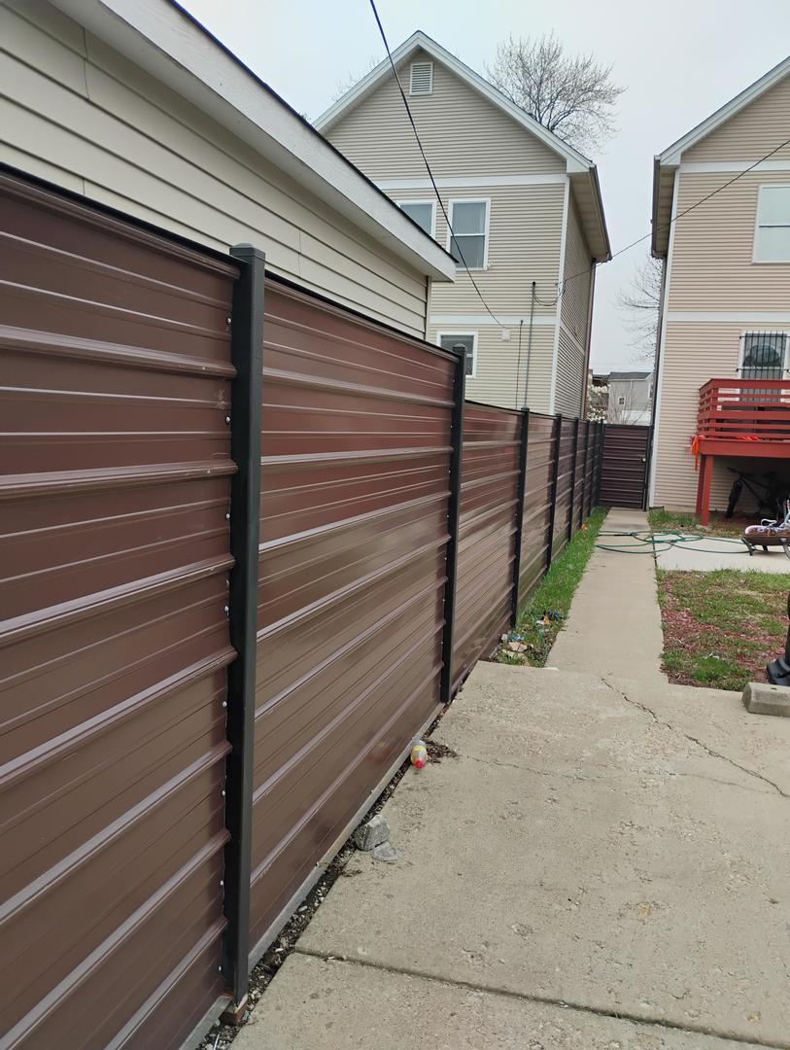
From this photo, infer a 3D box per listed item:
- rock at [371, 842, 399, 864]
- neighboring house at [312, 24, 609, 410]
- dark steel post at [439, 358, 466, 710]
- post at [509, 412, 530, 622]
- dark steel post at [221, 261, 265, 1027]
[{"bbox_3d":[-0.037,1.123,2.927,0.086,0.035,0.074,1,7,-14],"label":"rock"},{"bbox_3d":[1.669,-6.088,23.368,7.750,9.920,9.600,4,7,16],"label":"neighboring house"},{"bbox_3d":[0.293,0.011,4.407,0.066,1.862,0.066,4,7,16],"label":"dark steel post"},{"bbox_3d":[0.985,-0.050,6.758,0.066,1.787,0.066,4,7,16],"label":"post"},{"bbox_3d":[-0.386,0.291,2.114,0.066,1.920,0.066,4,7,16],"label":"dark steel post"}]

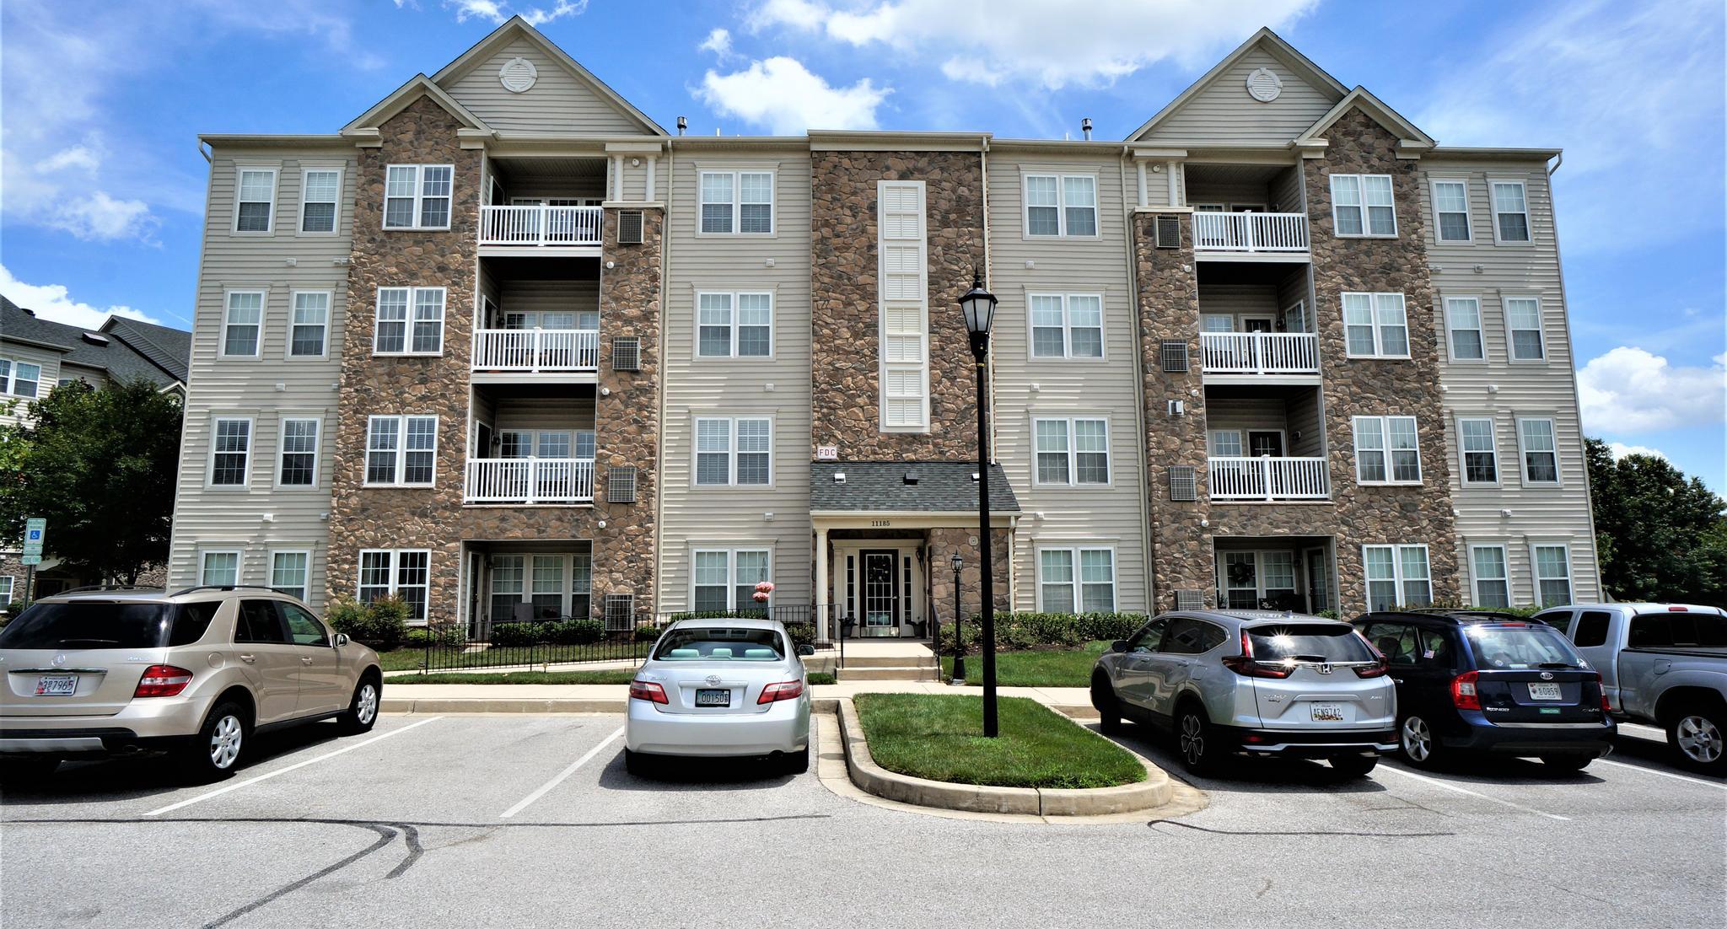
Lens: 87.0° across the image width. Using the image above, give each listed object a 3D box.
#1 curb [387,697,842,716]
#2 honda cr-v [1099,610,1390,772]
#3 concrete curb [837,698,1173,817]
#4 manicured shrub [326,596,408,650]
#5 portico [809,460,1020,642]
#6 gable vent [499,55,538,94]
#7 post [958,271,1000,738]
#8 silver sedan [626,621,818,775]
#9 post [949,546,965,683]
[{"bbox_3d":[-3.806,3.607,13.475,6.900,0.200,0.260,0,-8,-4],"label":"curb"},{"bbox_3d":[4.224,2.519,10.614,1.860,1.680,4.600,0,-8,-3],"label":"honda cr-v"},{"bbox_3d":[1.294,3.257,10.657,3.000,0.200,6.400,0,-8,-3],"label":"concrete curb"},{"bbox_3d":[-10.786,3.448,19.957,1.650,1.120,1.400,0,-8,-2],"label":"manicured shrub"},{"bbox_3d":[1.095,1.828,20.503,4.650,4.200,2.200,0,-8,-2],"label":"portico"},{"bbox_3d":[-8.732,-9.859,23.068,0.950,1.020,0.100,0,-8,-2],"label":"gable vent"},{"bbox_3d":[1.421,0.356,10.668,0.470,5.450,0.470,0,-8,-2],"label":"post"},{"bbox_3d":[-1.558,2.553,10.593,1.820,1.470,4.800,0,-8,-5],"label":"silver sedan"},{"bbox_3d":[1.654,2.683,16.045,0.290,2.360,0.290,0,-8,-2],"label":"post"}]

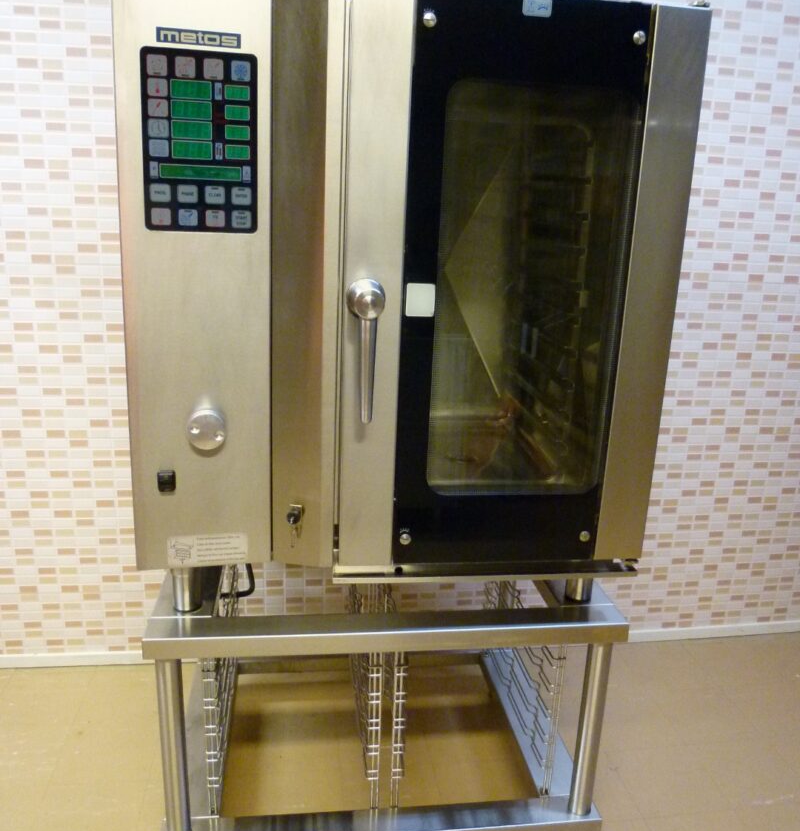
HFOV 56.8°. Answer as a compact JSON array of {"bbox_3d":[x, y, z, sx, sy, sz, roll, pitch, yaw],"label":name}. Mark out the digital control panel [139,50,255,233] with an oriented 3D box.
[{"bbox_3d":[-0.307,-0.420,1.140,0.170,0.264,0.015,-1,15,-13],"label":"digital control panel"}]

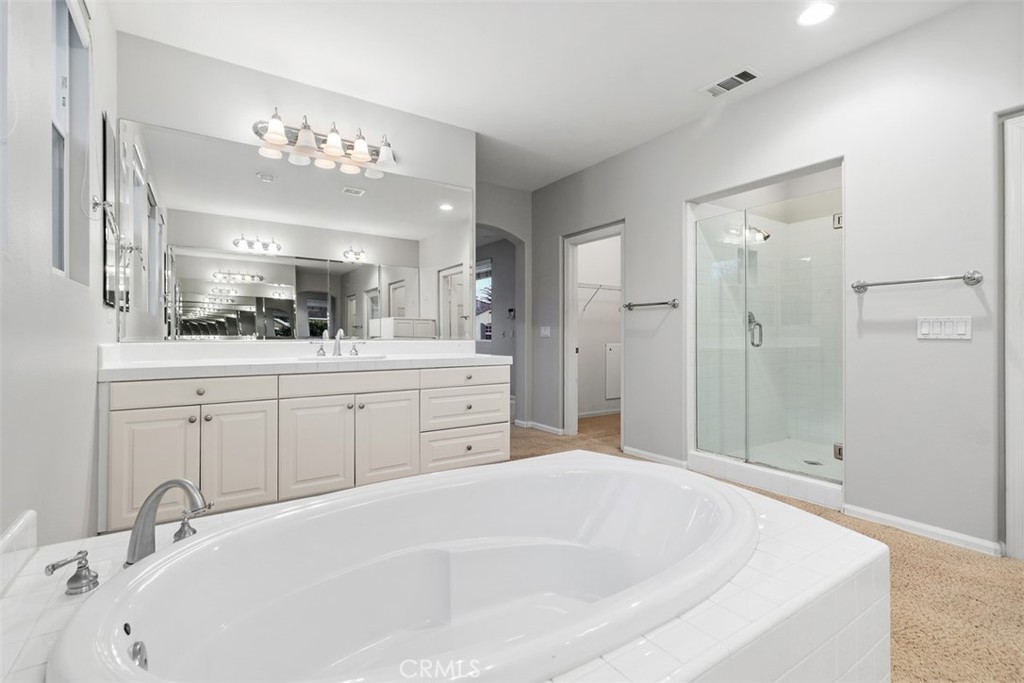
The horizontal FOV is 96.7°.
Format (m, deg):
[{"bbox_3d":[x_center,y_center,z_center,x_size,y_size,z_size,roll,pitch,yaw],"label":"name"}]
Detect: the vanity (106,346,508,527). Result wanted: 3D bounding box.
[{"bbox_3d":[-1.072,0.518,2.893,2.250,1.016,0.554,-1,1,-34],"label":"vanity"}]

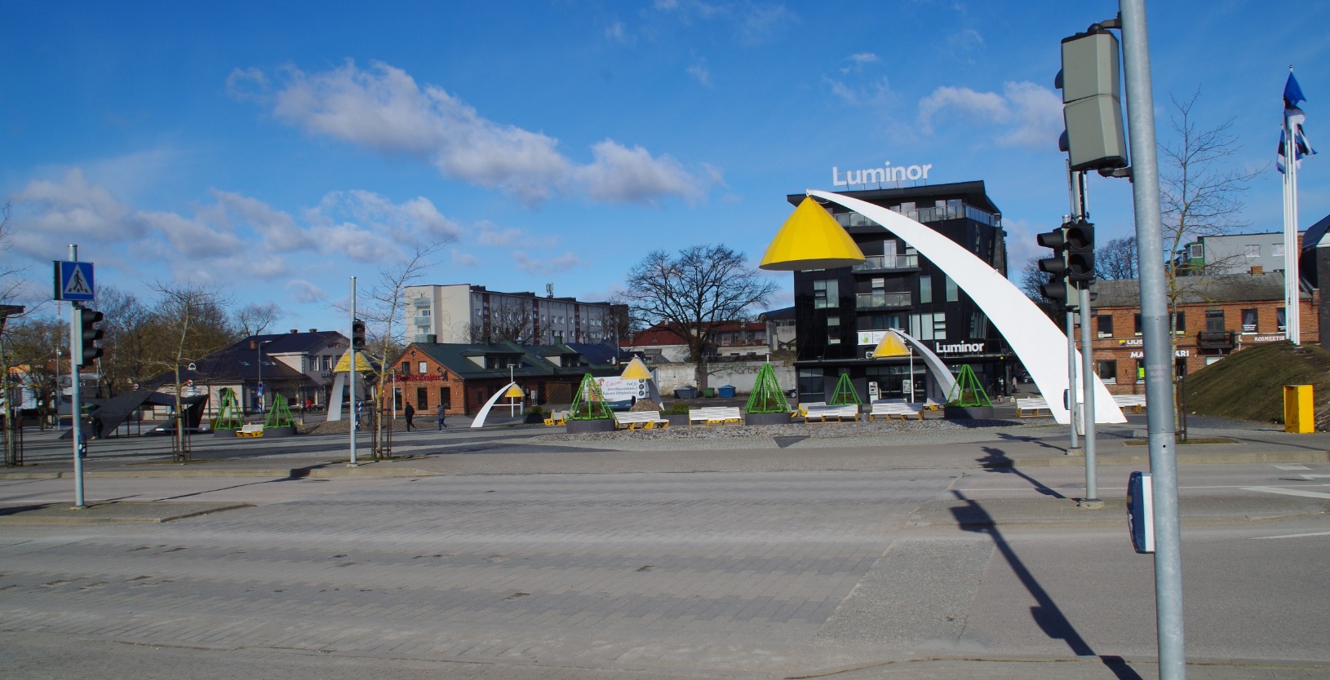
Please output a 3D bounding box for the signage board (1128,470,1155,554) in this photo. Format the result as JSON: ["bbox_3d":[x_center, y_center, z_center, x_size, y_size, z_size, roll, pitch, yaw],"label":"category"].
[{"bbox_3d":[2.335,0.843,4.880,0.075,0.400,0.120,-2,-1,0],"label":"signage board"}]

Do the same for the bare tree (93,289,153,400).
[{"bbox_3d":[-52.359,0.752,96.000,6.000,11.800,6.000,-2,0,-30],"label":"bare tree"}]

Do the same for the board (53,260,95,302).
[{"bbox_3d":[-9.673,-0.961,16.300,0.170,0.630,0.630,-2,-1,16],"label":"board"}]

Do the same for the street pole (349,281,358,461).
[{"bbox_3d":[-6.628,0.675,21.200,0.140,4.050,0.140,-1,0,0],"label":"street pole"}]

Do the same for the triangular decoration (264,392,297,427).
[{"bbox_3d":[-25.871,4.792,67.000,2.150,2.250,2.150,-2,-1,0],"label":"triangular decoration"}]

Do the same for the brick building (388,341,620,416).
[{"bbox_3d":[-14.900,3.350,93.000,9.200,6.100,25.000,-2,-1,24],"label":"brick building"}]

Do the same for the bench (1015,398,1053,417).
[{"bbox_3d":[18.335,3.261,48.200,2.500,0.880,0.850,-2,-1,0],"label":"bench"}]

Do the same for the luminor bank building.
[{"bbox_3d":[21.000,-3.700,89.900,16.000,17.300,16.000,-2,-1,22],"label":"luminor bank building"}]

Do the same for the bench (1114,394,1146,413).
[{"bbox_3d":[19.986,2.737,42.500,2.350,0.790,0.750,-2,0,3],"label":"bench"}]

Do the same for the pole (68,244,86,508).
[{"bbox_3d":[-9.983,0.600,16.900,0.140,4.450,0.140,-2,-1,0],"label":"pole"}]

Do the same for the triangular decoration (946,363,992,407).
[{"bbox_3d":[13.190,2.029,43.200,2.050,1.950,2.050,-2,0,0],"label":"triangular decoration"}]

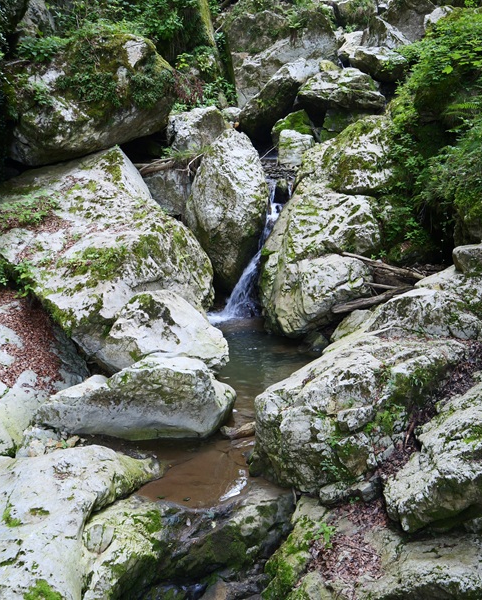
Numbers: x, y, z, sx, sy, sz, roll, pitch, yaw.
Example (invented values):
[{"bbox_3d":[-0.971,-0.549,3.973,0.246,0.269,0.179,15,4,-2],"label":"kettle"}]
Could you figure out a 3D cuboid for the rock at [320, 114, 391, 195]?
[{"bbox_3d":[1.914,-2.376,11.400,1.202,1.295,1.200,5,19,14],"label":"rock"}]

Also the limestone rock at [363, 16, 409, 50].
[{"bbox_3d":[3.272,-5.968,15.600,0.986,0.748,0.900,6,19,19],"label":"limestone rock"}]

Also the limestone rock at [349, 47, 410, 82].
[{"bbox_3d":[2.909,-4.989,14.700,1.281,0.719,1.100,3,18,10],"label":"limestone rock"}]

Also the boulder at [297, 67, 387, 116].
[{"bbox_3d":[1.959,-4.089,13.600,1.694,0.858,1.300,2,18,5],"label":"boulder"}]

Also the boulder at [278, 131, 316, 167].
[{"bbox_3d":[1.014,-2.793,12.700,0.686,0.671,0.600,0,18,0],"label":"boulder"}]

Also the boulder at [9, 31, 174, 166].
[{"bbox_3d":[-2.374,-3.235,11.200,2.527,2.069,2.100,-3,18,-10],"label":"boulder"}]

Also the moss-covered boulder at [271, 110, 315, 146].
[{"bbox_3d":[1.004,-3.232,13.300,0.833,0.774,0.750,0,18,0],"label":"moss-covered boulder"}]

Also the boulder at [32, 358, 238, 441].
[{"bbox_3d":[-1.157,1.092,7.750,2.189,0.789,1.000,-2,18,-5],"label":"boulder"}]

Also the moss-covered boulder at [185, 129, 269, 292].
[{"bbox_3d":[-0.235,-1.487,11.700,1.303,2.725,1.400,-6,19,-19],"label":"moss-covered boulder"}]

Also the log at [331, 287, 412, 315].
[{"bbox_3d":[1.979,-0.019,10.300,1.511,0.150,0.160,-13,22,-24],"label":"log"}]

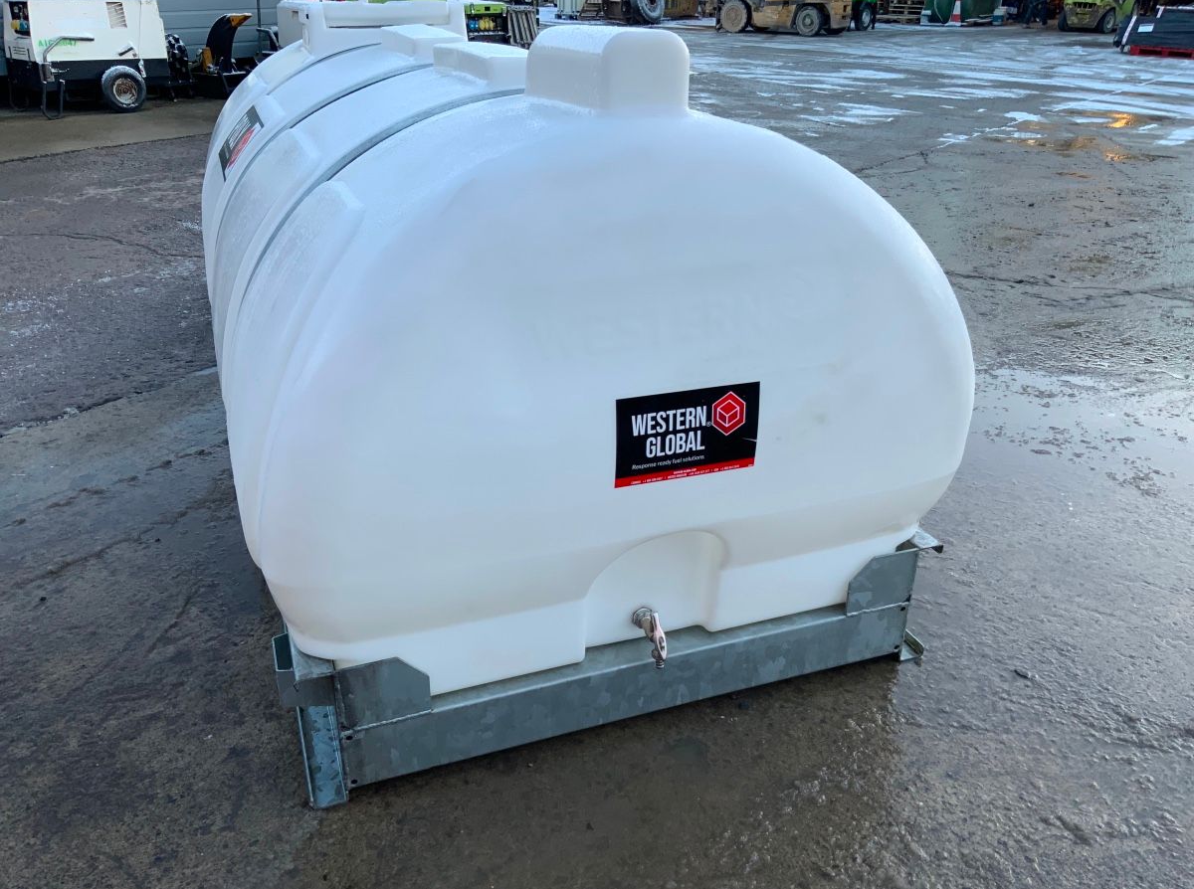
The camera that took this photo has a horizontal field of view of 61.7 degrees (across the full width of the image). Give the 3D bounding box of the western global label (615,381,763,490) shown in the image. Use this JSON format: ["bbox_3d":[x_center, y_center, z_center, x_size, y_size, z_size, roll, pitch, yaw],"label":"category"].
[{"bbox_3d":[0.185,-0.019,2.025,0.316,0.192,0.010,-8,26,-19],"label":"western global label"}]

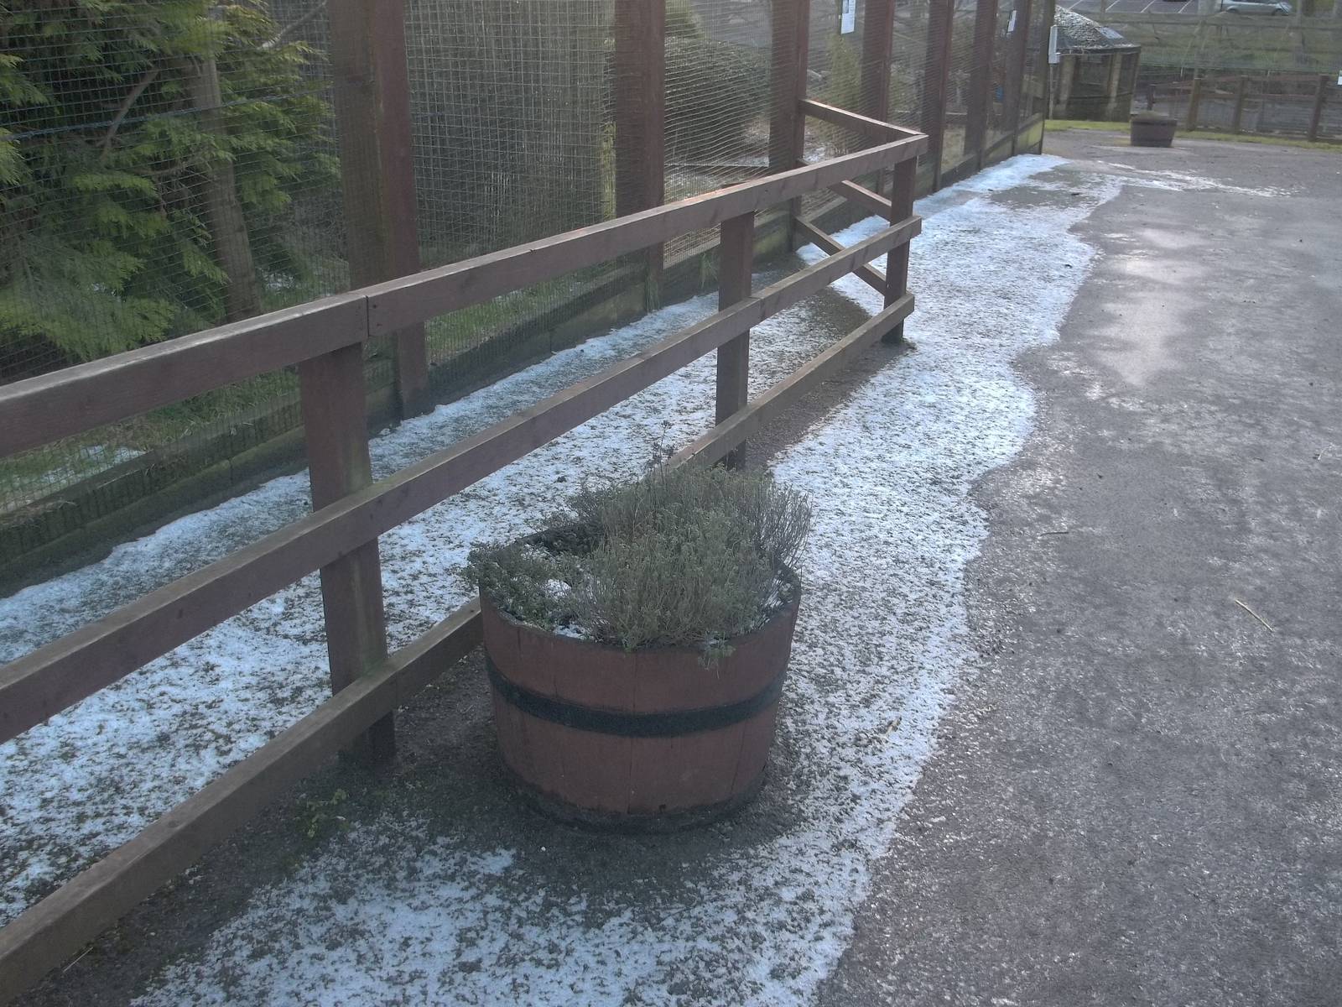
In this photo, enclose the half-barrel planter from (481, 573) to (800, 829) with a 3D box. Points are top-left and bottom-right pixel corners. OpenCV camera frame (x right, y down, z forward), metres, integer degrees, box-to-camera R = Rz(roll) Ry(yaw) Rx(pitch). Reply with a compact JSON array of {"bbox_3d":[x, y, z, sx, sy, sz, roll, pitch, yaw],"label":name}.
[{"bbox_3d":[-0.064,0.349,2.694,0.648,0.426,0.648,1,21,0],"label":"half-barrel planter"}]

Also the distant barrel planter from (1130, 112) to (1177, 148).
[{"bbox_3d":[6.827,-5.253,18.028,0.642,0.431,0.642,1,21,0],"label":"distant barrel planter"}]

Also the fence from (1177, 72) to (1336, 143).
[{"bbox_3d":[9.868,-6.757,21.754,0.124,0.978,4.526,-2,21,-7],"label":"fence"}]

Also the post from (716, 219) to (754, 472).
[{"bbox_3d":[0.216,-0.568,4.377,0.082,0.971,0.082,9,22,22],"label":"post"}]

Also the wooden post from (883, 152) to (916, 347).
[{"bbox_3d":[1.129,-1.260,6.312,0.082,0.971,0.082,9,22,22],"label":"wooden post"}]

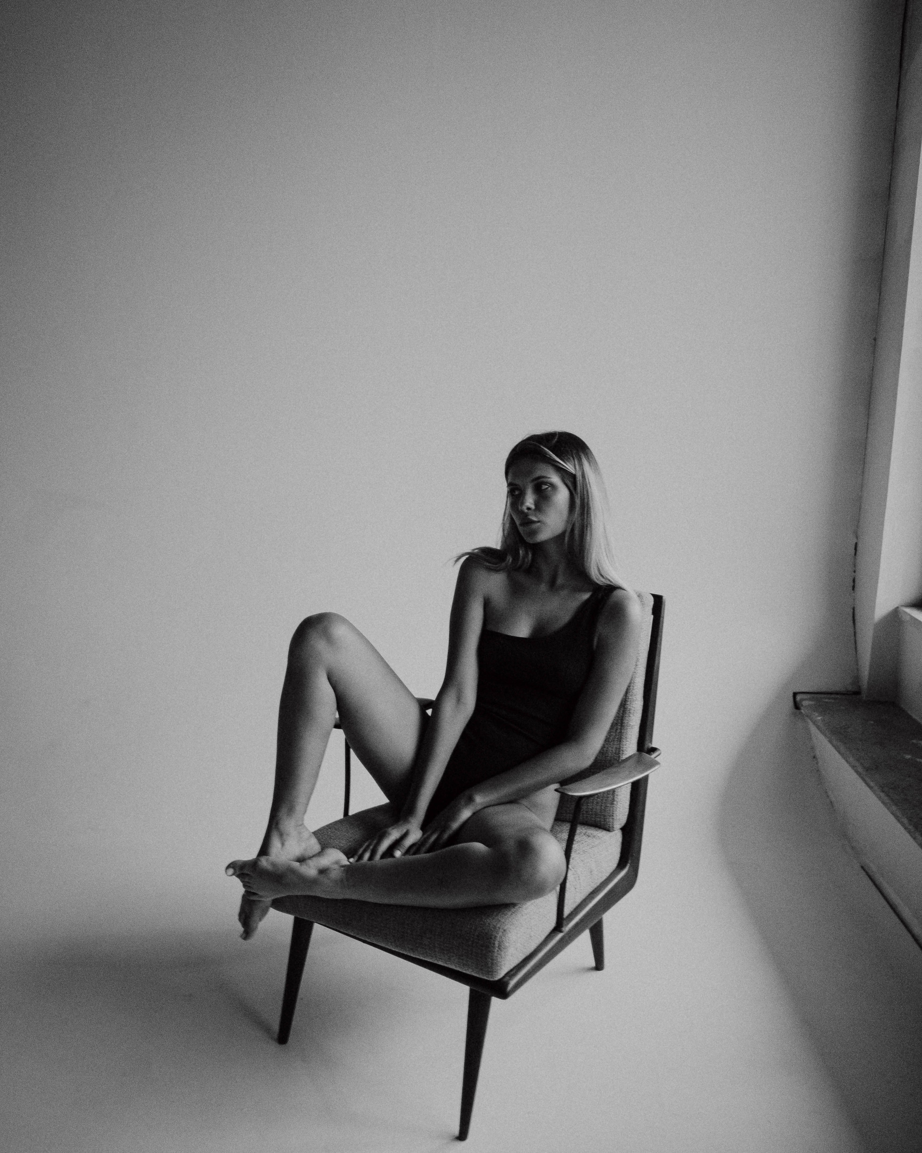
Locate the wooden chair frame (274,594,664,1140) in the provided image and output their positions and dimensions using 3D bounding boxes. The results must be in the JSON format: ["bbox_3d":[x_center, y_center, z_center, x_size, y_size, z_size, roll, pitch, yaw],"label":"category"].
[{"bbox_3d":[0.013,0.494,2.147,0.660,0.875,0.710,9,17,33],"label":"wooden chair frame"}]

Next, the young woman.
[{"bbox_3d":[-0.044,0.223,1.994,0.600,0.995,0.640,9,17,33],"label":"young woman"}]

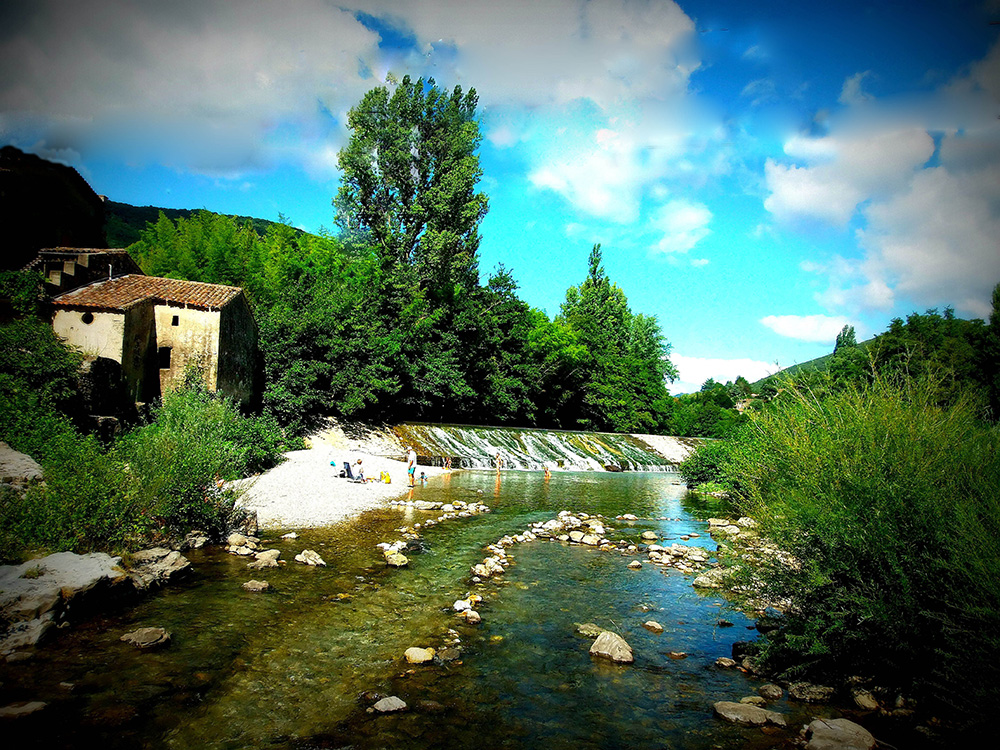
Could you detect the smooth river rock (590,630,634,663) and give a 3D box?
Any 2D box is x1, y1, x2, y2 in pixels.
[{"bbox_3d":[1.214,2.929,8.155,0.430,0.260,0.330,1,-5,12],"label":"smooth river rock"}]

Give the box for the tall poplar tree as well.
[{"bbox_3d":[-7.679,-10.167,63.142,12.200,30.080,11.500,2,-5,0],"label":"tall poplar tree"}]

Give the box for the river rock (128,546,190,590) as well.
[{"bbox_3d":[-5.322,3.119,11.783,0.950,0.480,0.700,4,-4,-23],"label":"river rock"}]

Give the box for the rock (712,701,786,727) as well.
[{"bbox_3d":[2.158,2.874,6.498,0.610,0.150,0.280,0,-5,20],"label":"rock"}]

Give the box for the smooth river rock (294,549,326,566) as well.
[{"bbox_3d":[-3.557,3.479,14.128,0.560,0.240,0.400,3,-4,-13],"label":"smooth river rock"}]

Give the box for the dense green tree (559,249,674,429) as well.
[{"bbox_3d":[10.794,-3.077,69.000,10.400,17.200,9.500,2,-4,0],"label":"dense green tree"}]

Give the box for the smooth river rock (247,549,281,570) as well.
[{"bbox_3d":[-4.287,3.380,13.648,0.580,0.310,0.450,4,-4,-17],"label":"smooth river rock"}]

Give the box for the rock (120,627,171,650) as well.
[{"bbox_3d":[-4.148,3.116,8.803,0.560,0.160,0.370,4,-4,-24],"label":"rock"}]

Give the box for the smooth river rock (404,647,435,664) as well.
[{"bbox_3d":[-0.829,2.888,7.771,0.280,0.150,0.210,2,-5,0],"label":"smooth river rock"}]

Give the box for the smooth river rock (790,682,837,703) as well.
[{"bbox_3d":[2.860,2.896,6.898,0.400,0.140,0.240,1,-5,5],"label":"smooth river rock"}]

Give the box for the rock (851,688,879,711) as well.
[{"bbox_3d":[3.267,2.883,6.735,0.230,0.160,0.200,1,-5,10],"label":"rock"}]

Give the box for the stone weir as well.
[{"bbox_3d":[5.878,5.466,55.750,26.500,2.900,6.200,4,-5,-28],"label":"stone weir"}]

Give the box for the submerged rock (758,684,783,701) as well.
[{"bbox_3d":[2.848,3.354,7.906,0.240,0.130,0.190,1,-4,20],"label":"submerged rock"}]

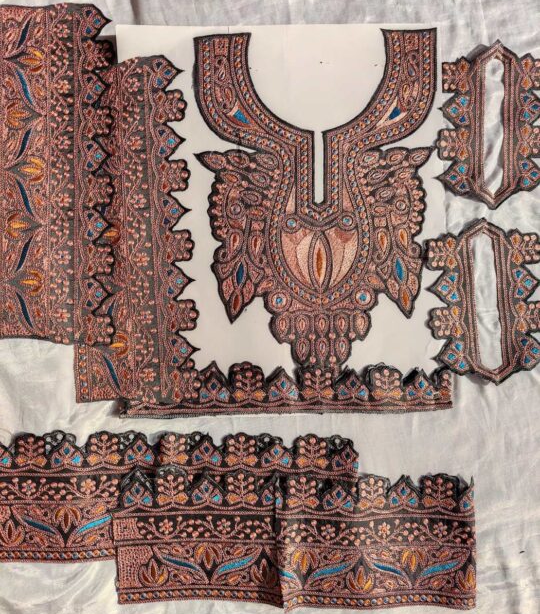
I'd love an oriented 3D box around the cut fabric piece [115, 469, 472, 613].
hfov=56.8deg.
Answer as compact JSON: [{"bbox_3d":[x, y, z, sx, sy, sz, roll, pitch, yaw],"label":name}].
[{"bbox_3d":[0.031,0.288,0.620,0.443,0.018,0.172,1,87,0],"label":"cut fabric piece"}]

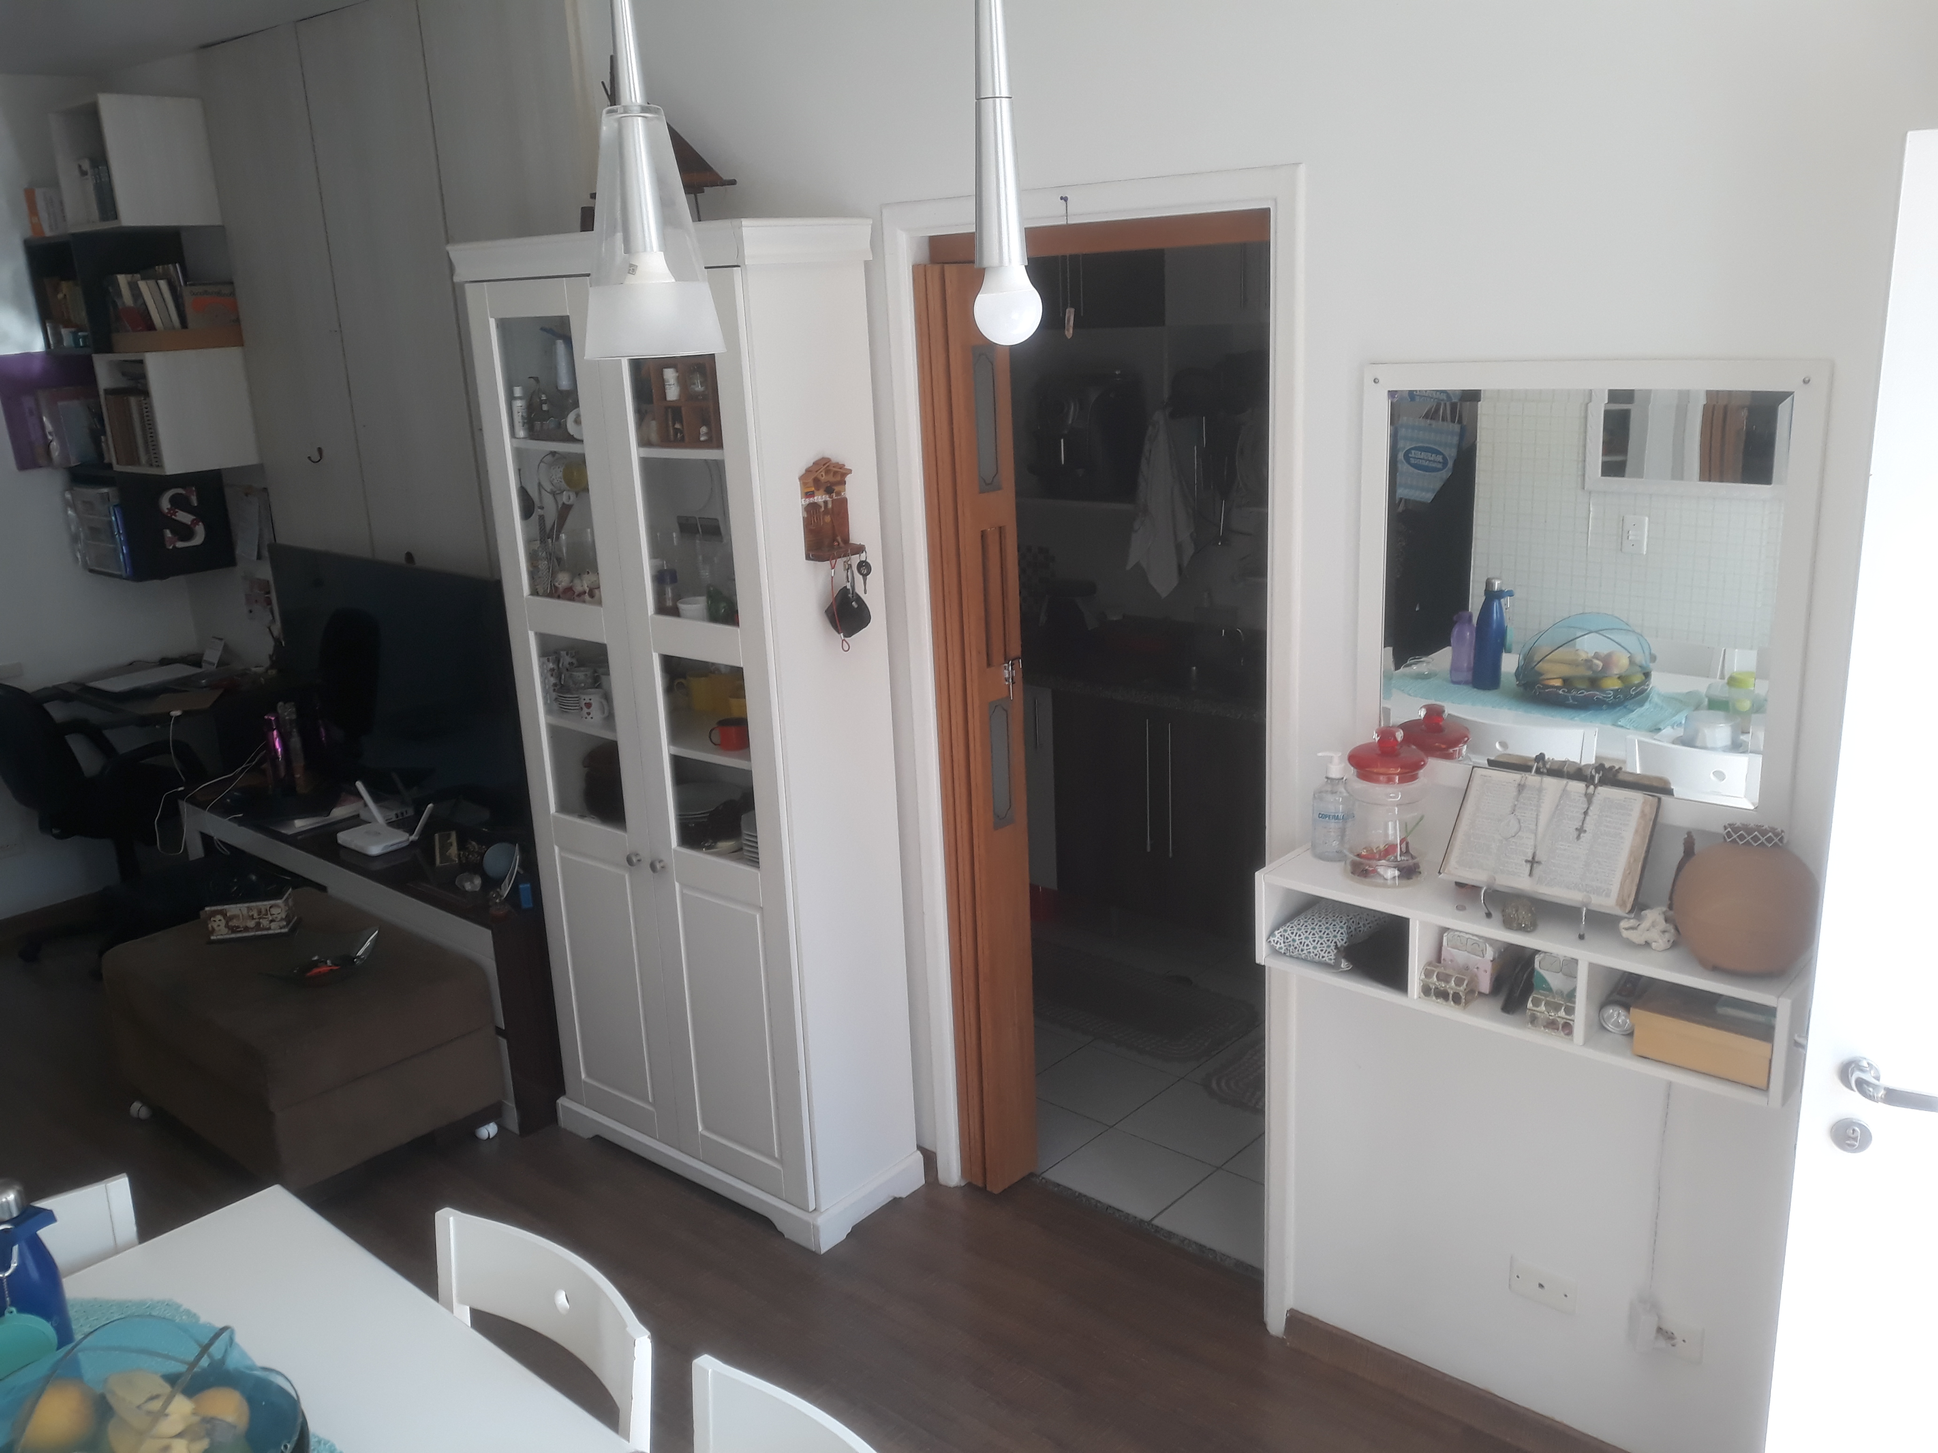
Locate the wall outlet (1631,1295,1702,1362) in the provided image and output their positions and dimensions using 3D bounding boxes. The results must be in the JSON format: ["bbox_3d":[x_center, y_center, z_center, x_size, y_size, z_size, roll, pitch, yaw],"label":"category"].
[{"bbox_3d":[1.124,0.984,2.445,0.115,0.067,0.014,11,20,40],"label":"wall outlet"}]

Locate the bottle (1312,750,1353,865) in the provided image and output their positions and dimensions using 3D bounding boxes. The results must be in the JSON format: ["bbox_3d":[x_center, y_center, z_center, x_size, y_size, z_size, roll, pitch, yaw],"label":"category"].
[{"bbox_3d":[0.619,0.131,2.547,0.074,0.183,0.072,-1,16,4],"label":"bottle"}]

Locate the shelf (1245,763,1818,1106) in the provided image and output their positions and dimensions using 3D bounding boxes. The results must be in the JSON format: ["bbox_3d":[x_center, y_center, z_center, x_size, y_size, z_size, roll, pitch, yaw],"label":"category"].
[{"bbox_3d":[0.860,0.359,2.366,0.810,0.160,0.210,10,20,39],"label":"shelf"}]

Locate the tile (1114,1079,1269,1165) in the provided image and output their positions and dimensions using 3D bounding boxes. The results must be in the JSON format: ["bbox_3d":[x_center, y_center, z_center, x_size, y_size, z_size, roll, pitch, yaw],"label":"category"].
[{"bbox_3d":[0.573,0.990,3.773,0.310,0.010,0.302,11,20,40],"label":"tile"}]

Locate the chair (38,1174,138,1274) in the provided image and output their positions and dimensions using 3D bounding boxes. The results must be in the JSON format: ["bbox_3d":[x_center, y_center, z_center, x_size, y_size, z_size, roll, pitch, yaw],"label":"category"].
[{"bbox_3d":[-1.188,1.111,1.980,0.480,0.850,0.440,10,20,39],"label":"chair"}]

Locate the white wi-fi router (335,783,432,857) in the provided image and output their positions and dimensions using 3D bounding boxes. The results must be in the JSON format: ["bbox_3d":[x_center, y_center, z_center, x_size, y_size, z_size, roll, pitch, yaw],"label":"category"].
[{"bbox_3d":[-1.706,0.275,4.360,0.420,0.142,0.137,11,20,40],"label":"white wi-fi router"}]

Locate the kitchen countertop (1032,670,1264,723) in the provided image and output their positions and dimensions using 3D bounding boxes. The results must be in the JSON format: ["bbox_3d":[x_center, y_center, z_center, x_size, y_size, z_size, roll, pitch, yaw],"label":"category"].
[{"bbox_3d":[0.581,-0.163,4.781,1.600,0.036,0.550,10,20,39],"label":"kitchen countertop"}]

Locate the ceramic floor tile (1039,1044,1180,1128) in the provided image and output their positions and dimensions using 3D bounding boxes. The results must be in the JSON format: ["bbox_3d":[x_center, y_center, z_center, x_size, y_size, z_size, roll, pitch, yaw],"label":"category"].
[{"bbox_3d":[0.341,0.943,3.963,0.308,0.010,0.319,10,20,39],"label":"ceramic floor tile"}]

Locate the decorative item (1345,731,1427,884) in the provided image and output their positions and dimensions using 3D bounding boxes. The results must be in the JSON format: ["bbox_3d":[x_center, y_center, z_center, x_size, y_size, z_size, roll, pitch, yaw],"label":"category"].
[{"bbox_3d":[0.675,0.120,2.446,0.126,0.253,0.126,11,20,40],"label":"decorative item"}]

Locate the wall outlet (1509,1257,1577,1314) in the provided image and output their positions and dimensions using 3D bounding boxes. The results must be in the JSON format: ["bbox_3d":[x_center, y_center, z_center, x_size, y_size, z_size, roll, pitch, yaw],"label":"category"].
[{"bbox_3d":[0.981,0.957,2.583,0.115,0.070,0.010,10,20,39],"label":"wall outlet"}]

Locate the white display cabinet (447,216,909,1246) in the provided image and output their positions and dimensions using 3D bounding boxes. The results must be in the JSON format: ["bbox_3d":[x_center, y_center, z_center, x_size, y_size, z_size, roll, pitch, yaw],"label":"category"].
[{"bbox_3d":[-0.623,0.011,3.437,0.964,2.146,0.345,10,20,39],"label":"white display cabinet"}]

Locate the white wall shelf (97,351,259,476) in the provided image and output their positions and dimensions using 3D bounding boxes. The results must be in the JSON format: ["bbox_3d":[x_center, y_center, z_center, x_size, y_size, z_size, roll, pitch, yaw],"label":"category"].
[{"bbox_3d":[-2.608,-1.045,4.983,0.410,0.375,0.304,11,20,40],"label":"white wall shelf"}]

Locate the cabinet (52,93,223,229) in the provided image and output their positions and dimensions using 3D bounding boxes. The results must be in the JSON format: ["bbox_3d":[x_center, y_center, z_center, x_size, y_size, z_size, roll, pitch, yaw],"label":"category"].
[{"bbox_3d":[-2.636,-1.766,4.780,0.410,0.373,0.304,11,20,40],"label":"cabinet"}]

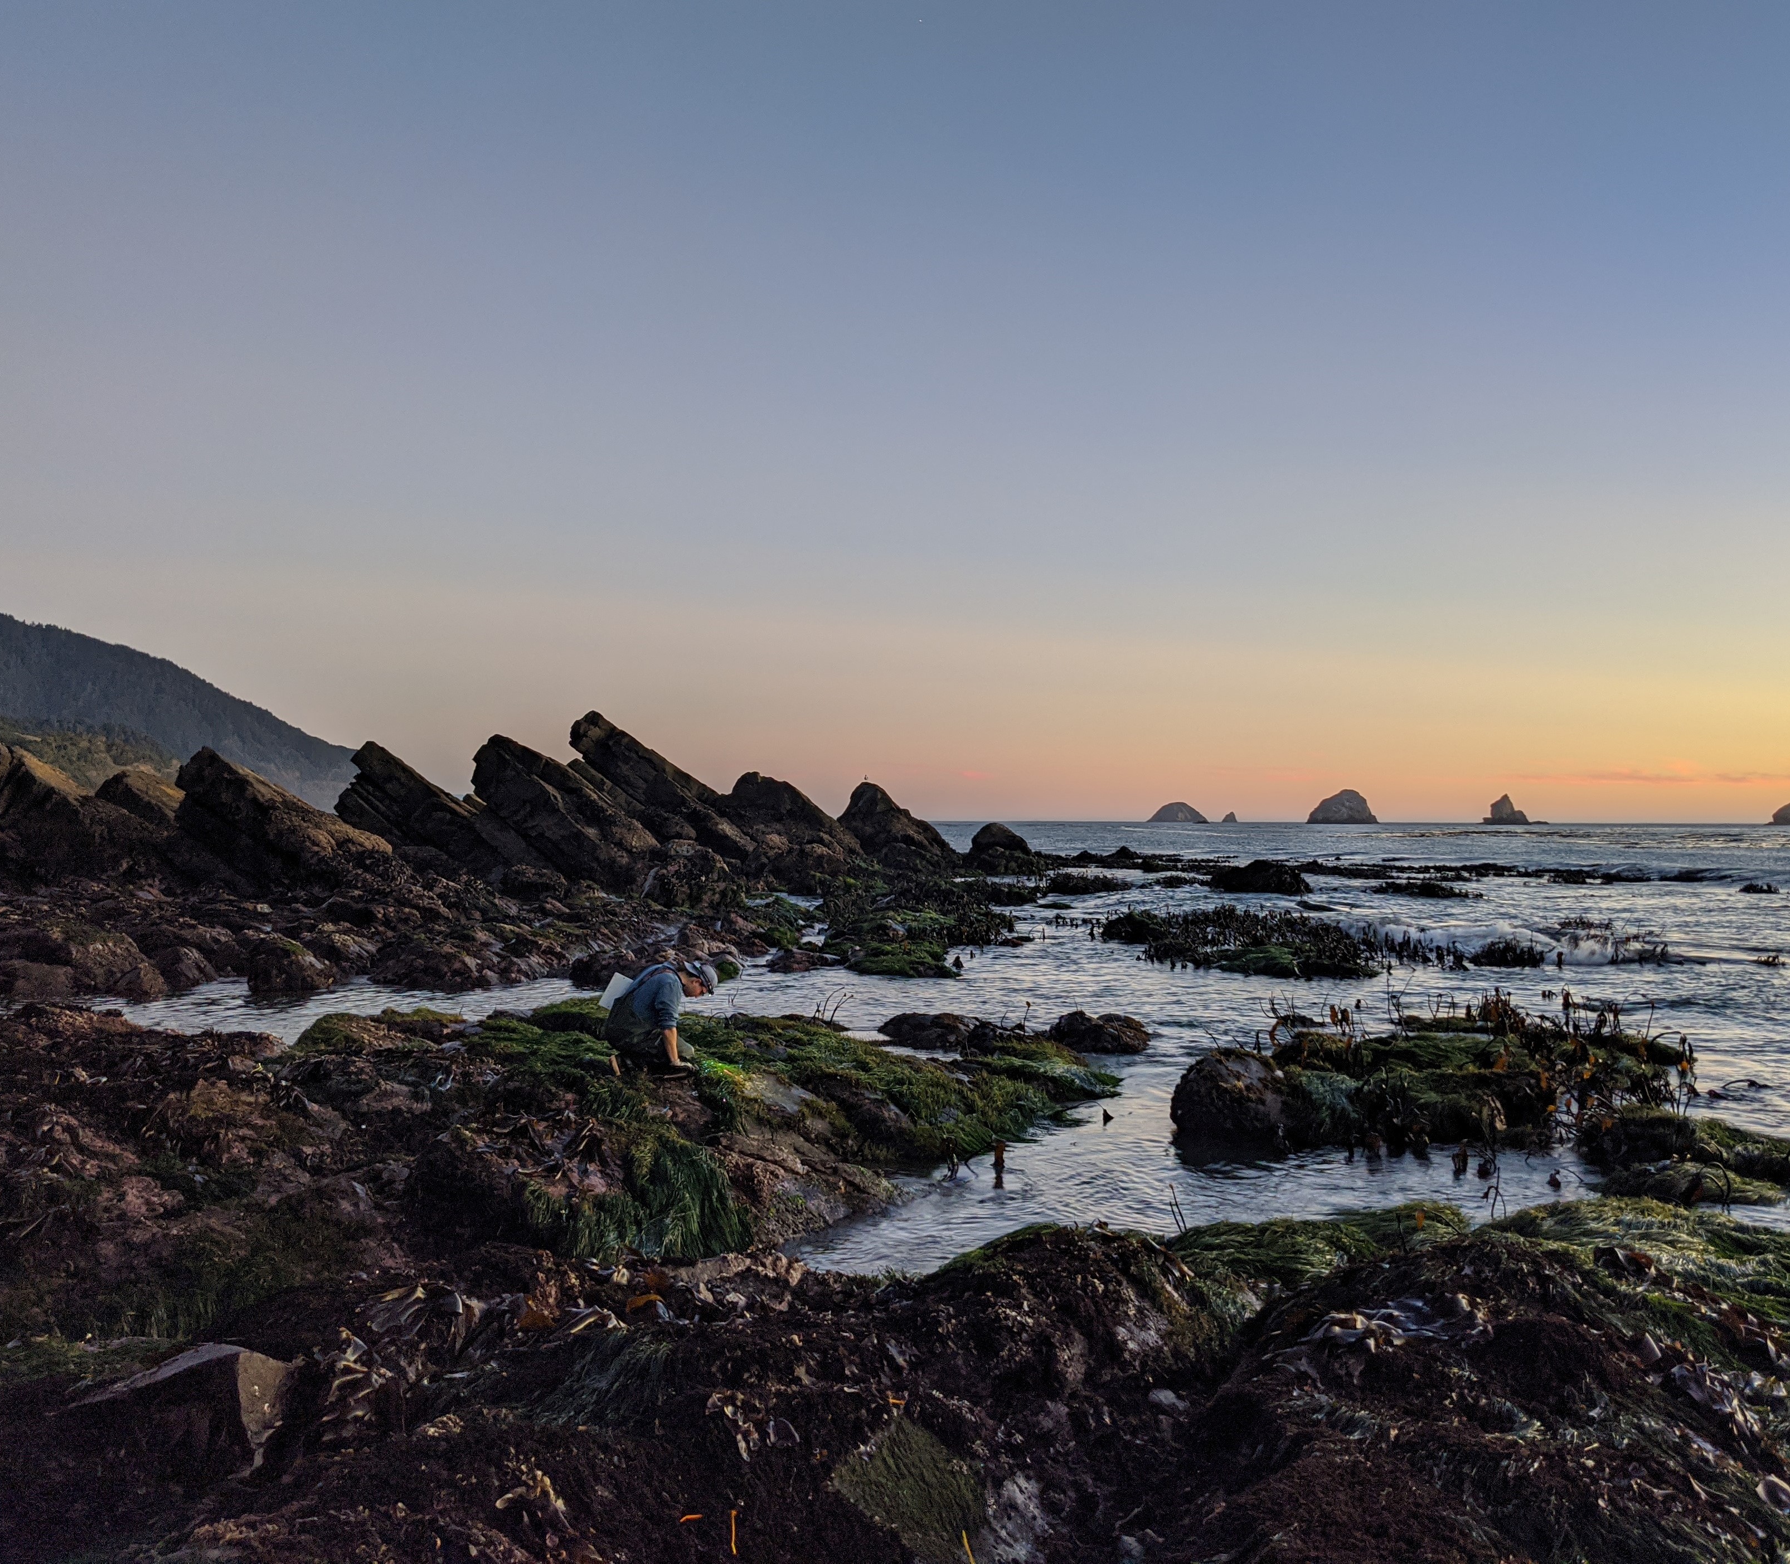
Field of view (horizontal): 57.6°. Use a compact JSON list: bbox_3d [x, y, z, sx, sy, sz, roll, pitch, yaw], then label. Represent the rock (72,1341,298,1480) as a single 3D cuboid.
[{"bbox_3d":[-1.878,1.662,4.300,0.549,0.359,0.400,1,-2,-23],"label":"rock"}]

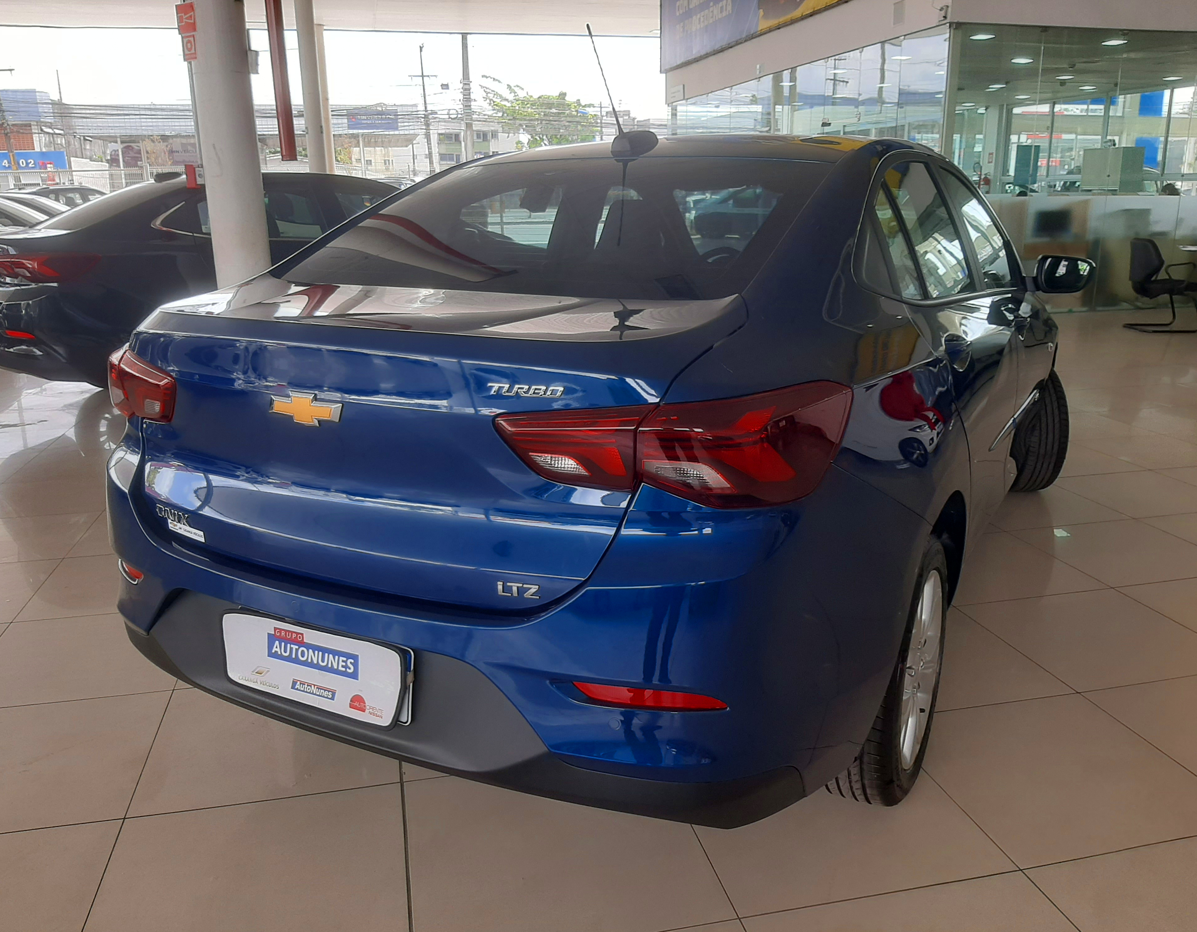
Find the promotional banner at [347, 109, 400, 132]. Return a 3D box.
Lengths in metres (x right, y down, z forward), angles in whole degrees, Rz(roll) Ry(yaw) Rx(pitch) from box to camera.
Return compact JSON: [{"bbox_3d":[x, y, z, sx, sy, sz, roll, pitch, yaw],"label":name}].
[{"bbox_3d":[-9.717,-14.976,42.000,2.300,0.930,0.100,0,16,0],"label":"promotional banner"}]

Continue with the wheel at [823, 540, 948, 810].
[{"bbox_3d":[0.628,0.434,2.176,0.200,0.620,0.620,8,18,27],"label":"wheel"}]

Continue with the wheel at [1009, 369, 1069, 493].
[{"bbox_3d":[1.859,-0.189,4.380,0.205,0.620,0.620,-2,16,-4],"label":"wheel"}]

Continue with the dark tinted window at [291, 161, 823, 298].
[{"bbox_3d":[-0.090,-0.582,2.167,1.130,0.110,0.773,8,37,27],"label":"dark tinted window"}]

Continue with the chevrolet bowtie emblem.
[{"bbox_3d":[-0.472,-0.093,1.562,0.157,0.057,0.020,8,18,27],"label":"chevrolet bowtie emblem"}]

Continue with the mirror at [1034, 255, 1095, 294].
[{"bbox_3d":[1.622,-0.668,3.374,0.205,0.140,0.120,8,18,27],"label":"mirror"}]

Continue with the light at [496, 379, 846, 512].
[{"bbox_3d":[0.106,-0.038,1.425,0.511,0.185,0.154,3,16,13],"label":"light"}]

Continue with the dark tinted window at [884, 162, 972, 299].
[{"bbox_3d":[0.873,-0.615,2.544,0.050,0.375,0.690,-17,5,32],"label":"dark tinted window"}]

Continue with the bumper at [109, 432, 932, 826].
[{"bbox_3d":[-0.296,0.165,1.967,1.700,0.570,0.830,8,18,27],"label":"bumper"}]

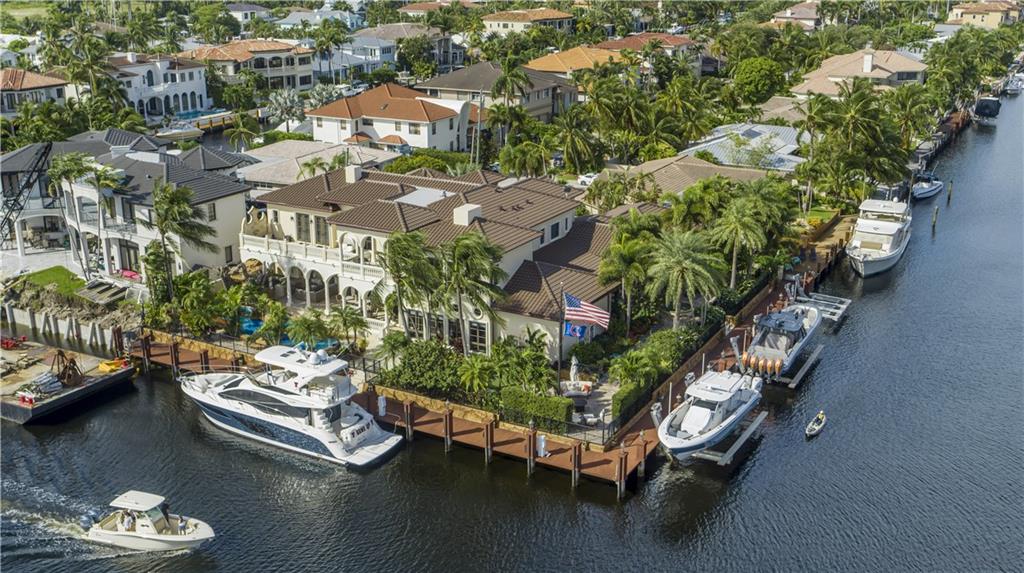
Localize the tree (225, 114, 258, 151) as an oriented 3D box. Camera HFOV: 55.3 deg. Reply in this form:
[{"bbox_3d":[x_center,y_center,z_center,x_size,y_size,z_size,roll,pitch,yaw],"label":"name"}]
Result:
[{"bbox_3d":[-43.496,-23.916,156.055,5.200,6.000,5.200,0,18,0],"label":"tree"}]

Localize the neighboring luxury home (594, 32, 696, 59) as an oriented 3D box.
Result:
[{"bbox_3d":[42.015,-73.616,302.640,22.000,9.400,27.000,10,21,28],"label":"neighboring luxury home"}]

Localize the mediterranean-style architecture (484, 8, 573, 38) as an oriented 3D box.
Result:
[{"bbox_3d":[5.993,-118.123,437.522,26.000,10.200,34.000,10,21,28],"label":"mediterranean-style architecture"}]

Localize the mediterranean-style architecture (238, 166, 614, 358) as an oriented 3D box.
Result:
[{"bbox_3d":[-4.900,-4.350,85.280,33.000,10.500,23.200,11,22,30],"label":"mediterranean-style architecture"}]

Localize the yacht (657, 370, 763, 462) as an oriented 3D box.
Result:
[{"bbox_3d":[13.186,8.606,66.012,3.800,4.000,12.900,13,24,32],"label":"yacht"}]

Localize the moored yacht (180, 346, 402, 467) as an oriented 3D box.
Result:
[{"bbox_3d":[-15.970,6.740,65.670,17.000,7.000,4.800,10,22,27],"label":"moored yacht"}]

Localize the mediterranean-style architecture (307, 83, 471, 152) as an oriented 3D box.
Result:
[{"bbox_3d":[-18.744,-27.569,161.437,22.500,9.600,18.500,9,20,25],"label":"mediterranean-style architecture"}]

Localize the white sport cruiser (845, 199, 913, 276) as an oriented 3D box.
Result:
[{"bbox_3d":[39.283,-5.914,104.383,5.000,6.300,17.500,12,23,29],"label":"white sport cruiser"}]

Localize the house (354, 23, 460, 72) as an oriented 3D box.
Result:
[{"bbox_3d":[-24.082,-60.760,244.508,23.000,9.300,19.000,12,23,30],"label":"house"}]

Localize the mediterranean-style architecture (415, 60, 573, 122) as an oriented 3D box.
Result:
[{"bbox_3d":[-0.810,-33.800,171.270,24.300,10.200,21.500,10,22,29],"label":"mediterranean-style architecture"}]

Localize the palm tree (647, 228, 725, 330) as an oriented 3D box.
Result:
[{"bbox_3d":[13.794,0.009,79.638,6.300,8.000,6.300,0,18,0],"label":"palm tree"}]

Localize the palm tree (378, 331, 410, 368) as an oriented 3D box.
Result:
[{"bbox_3d":[-8.854,4.877,72.790,2.500,3.000,2.500,0,18,0],"label":"palm tree"}]

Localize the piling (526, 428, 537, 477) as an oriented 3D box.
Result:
[{"bbox_3d":[1.202,10.518,61.327,0.500,2.900,0.550,10,21,28],"label":"piling"}]

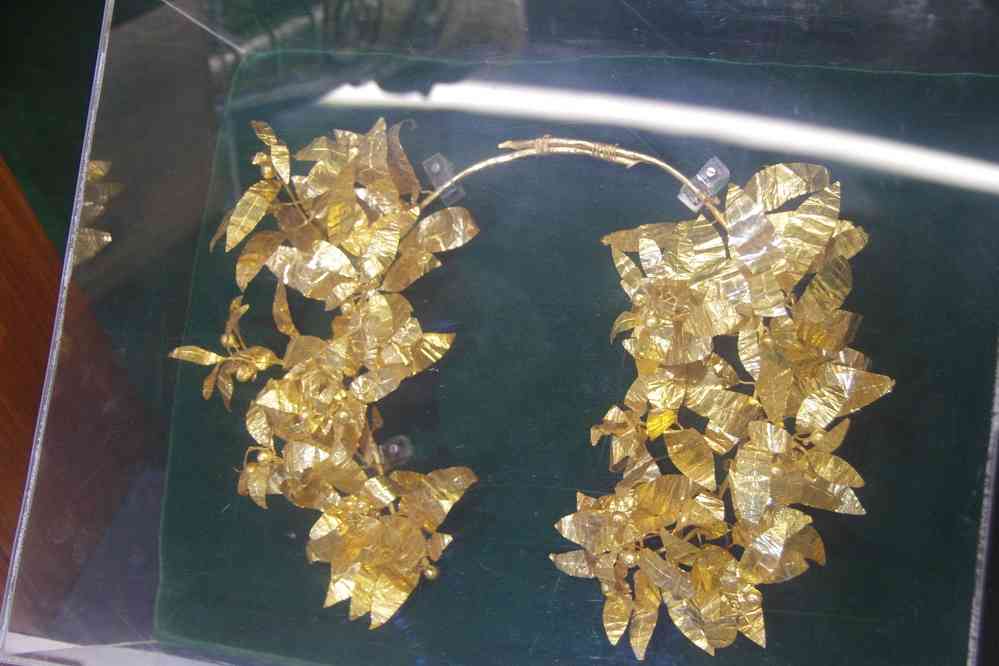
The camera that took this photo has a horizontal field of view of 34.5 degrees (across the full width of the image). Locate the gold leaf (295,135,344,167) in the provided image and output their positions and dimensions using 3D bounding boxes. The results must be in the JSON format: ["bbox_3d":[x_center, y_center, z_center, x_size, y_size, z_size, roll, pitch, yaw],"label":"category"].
[{"bbox_3d":[-0.090,-0.092,0.813,0.029,0.007,0.015,3,86,10],"label":"gold leaf"}]

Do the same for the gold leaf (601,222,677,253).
[{"bbox_3d":[0.062,-0.043,0.705,0.038,0.006,0.012,-8,83,18],"label":"gold leaf"}]

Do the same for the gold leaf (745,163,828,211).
[{"bbox_3d":[0.133,-0.067,0.740,0.040,0.009,0.021,-20,81,12],"label":"gold leaf"}]

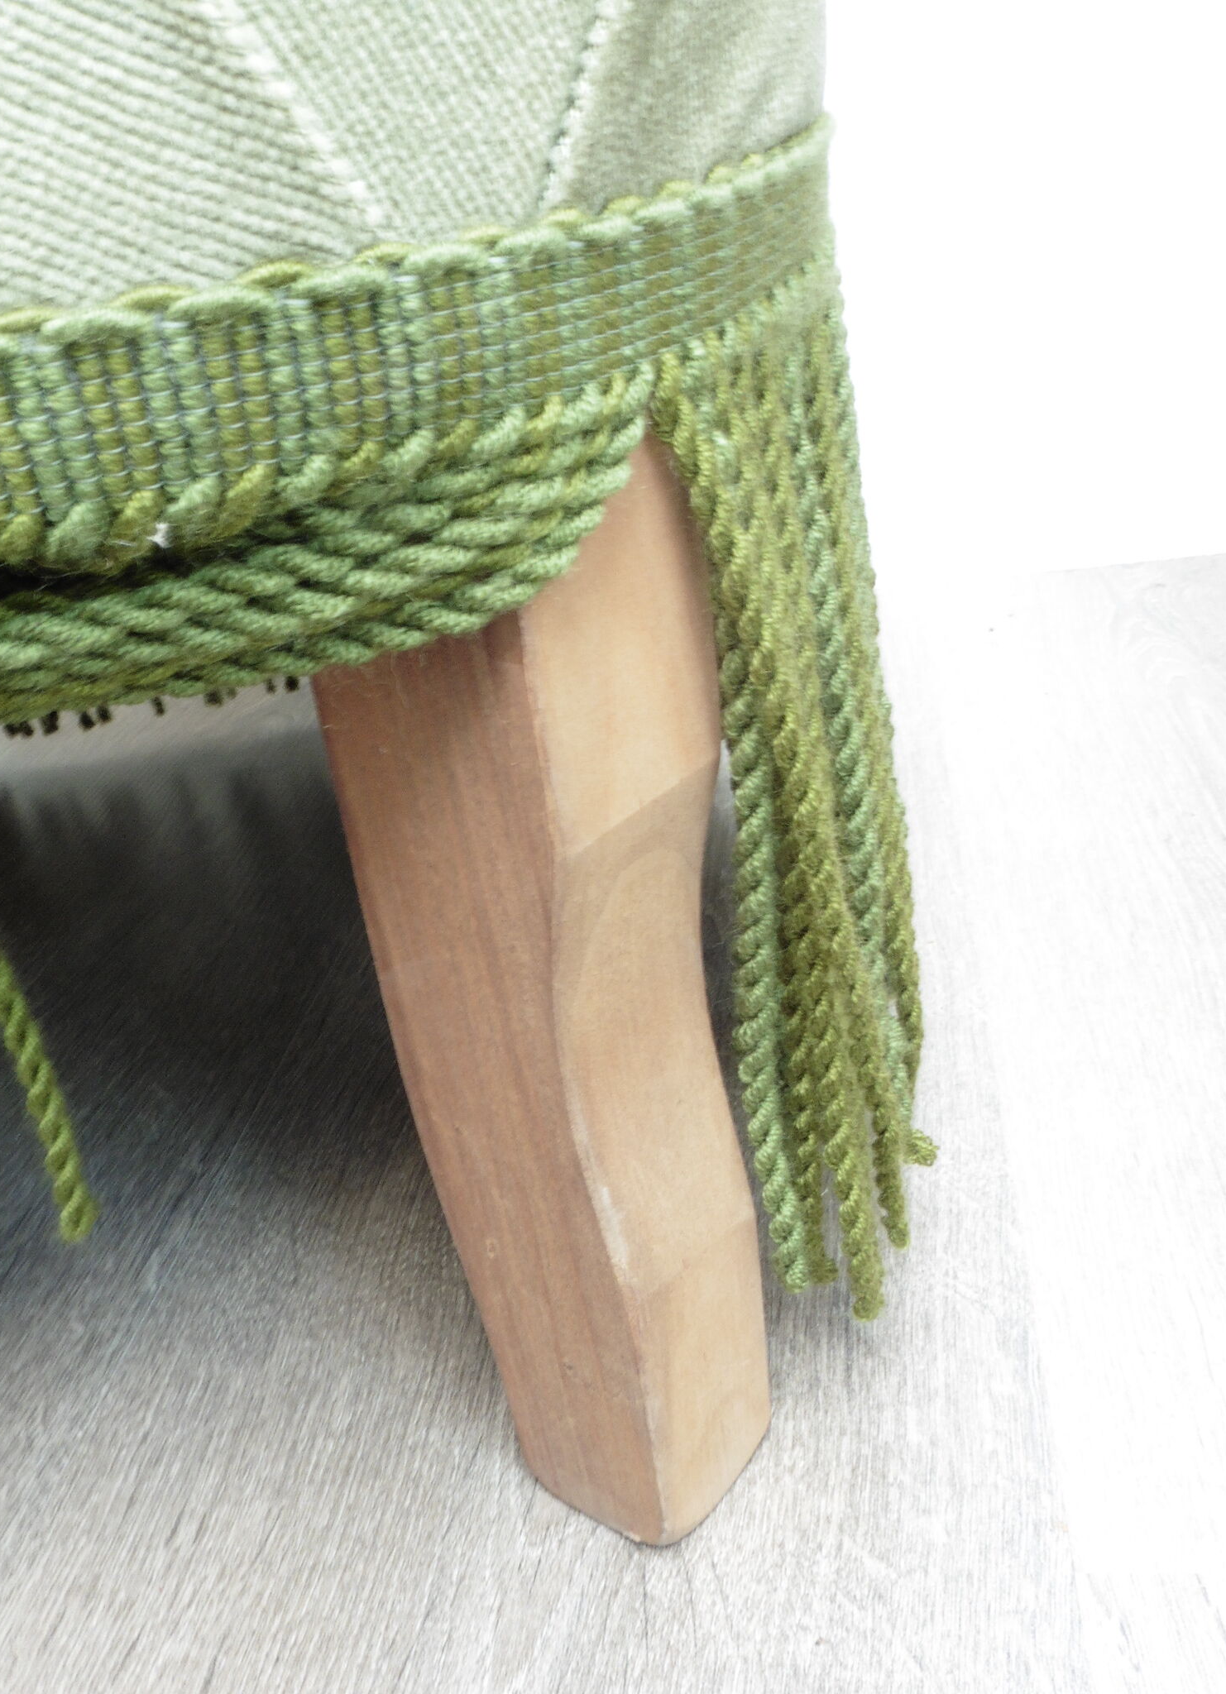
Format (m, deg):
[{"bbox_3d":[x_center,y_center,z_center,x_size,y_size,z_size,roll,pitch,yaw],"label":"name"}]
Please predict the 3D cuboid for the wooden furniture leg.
[{"bbox_3d":[-0.007,0.031,0.241,0.053,0.194,0.033,15,36,39],"label":"wooden furniture leg"}]

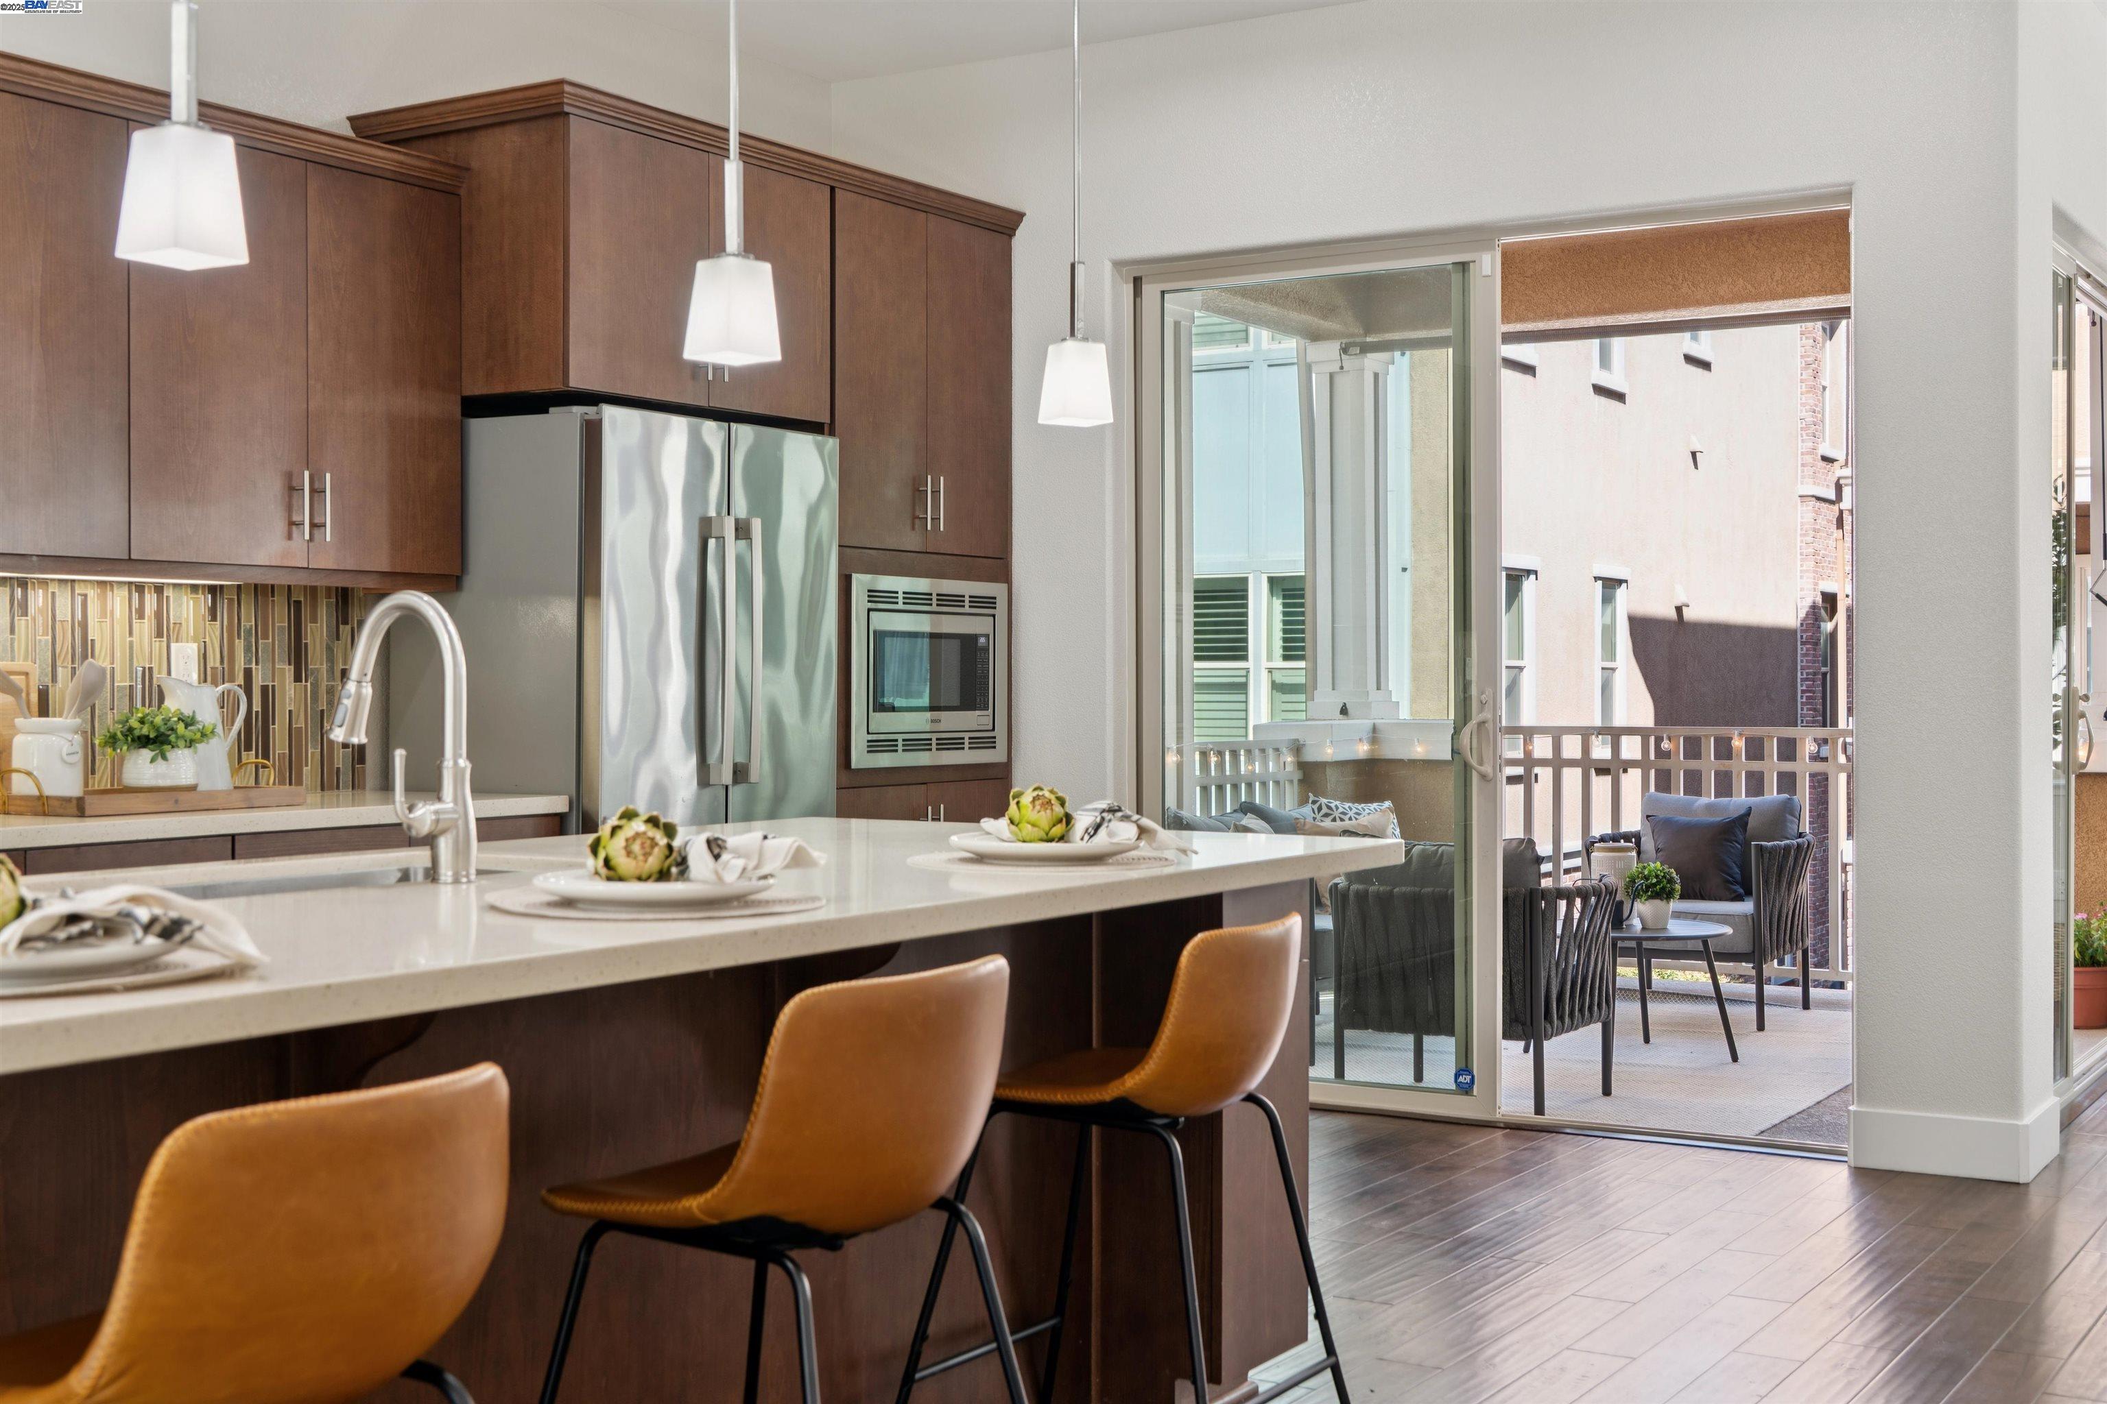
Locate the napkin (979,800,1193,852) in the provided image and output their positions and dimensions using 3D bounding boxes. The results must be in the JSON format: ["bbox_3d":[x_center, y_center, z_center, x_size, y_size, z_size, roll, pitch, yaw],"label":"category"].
[{"bbox_3d":[0.046,0.189,3.664,0.350,0.078,0.180,0,1,33],"label":"napkin"}]

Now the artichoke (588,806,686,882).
[{"bbox_3d":[-0.525,0.178,2.950,0.117,0.095,0.117,0,1,0],"label":"artichoke"}]

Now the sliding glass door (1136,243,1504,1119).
[{"bbox_3d":[0.706,-0.047,6.418,1.107,2.296,0.050,0,1,33],"label":"sliding glass door"}]

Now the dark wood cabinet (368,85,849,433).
[{"bbox_3d":[-1.122,-1.066,5.959,0.690,0.677,0.985,0,1,33],"label":"dark wood cabinet"}]

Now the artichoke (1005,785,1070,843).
[{"bbox_3d":[-0.023,0.176,3.660,0.101,0.094,0.101,0,1,0],"label":"artichoke"}]

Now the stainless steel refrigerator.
[{"bbox_3d":[-1.085,0.205,5.914,0.755,1.789,0.890,0,1,33],"label":"stainless steel refrigerator"}]

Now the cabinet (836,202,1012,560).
[{"bbox_3d":[-0.628,-0.891,6.730,0.675,0.952,0.823,0,1,33],"label":"cabinet"}]

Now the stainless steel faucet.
[{"bbox_3d":[-0.921,0.042,3.203,0.275,0.397,0.130,0,1,33],"label":"stainless steel faucet"}]

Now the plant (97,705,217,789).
[{"bbox_3d":[-1.883,0.105,4.926,0.220,0.197,0.248,0,1,33],"label":"plant"}]

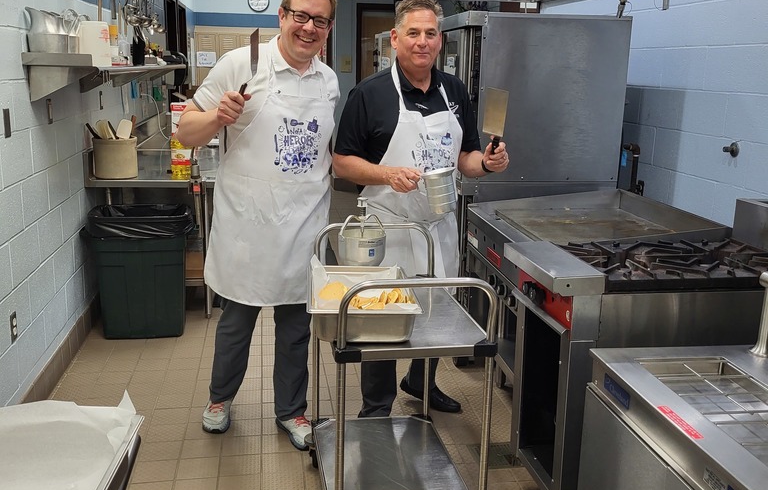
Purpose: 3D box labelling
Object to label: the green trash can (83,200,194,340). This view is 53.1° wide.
[{"bbox_3d":[-1.358,0.148,4.378,0.575,0.700,0.430,-1,13,-9],"label":"green trash can"}]

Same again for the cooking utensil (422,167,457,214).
[{"bbox_3d":[0.212,-0.201,2.929,0.140,0.160,0.130,-12,15,-6],"label":"cooking utensil"}]

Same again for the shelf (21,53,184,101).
[{"bbox_3d":[-1.709,-1.175,5.258,0.290,0.205,4.030,-1,13,-9],"label":"shelf"}]

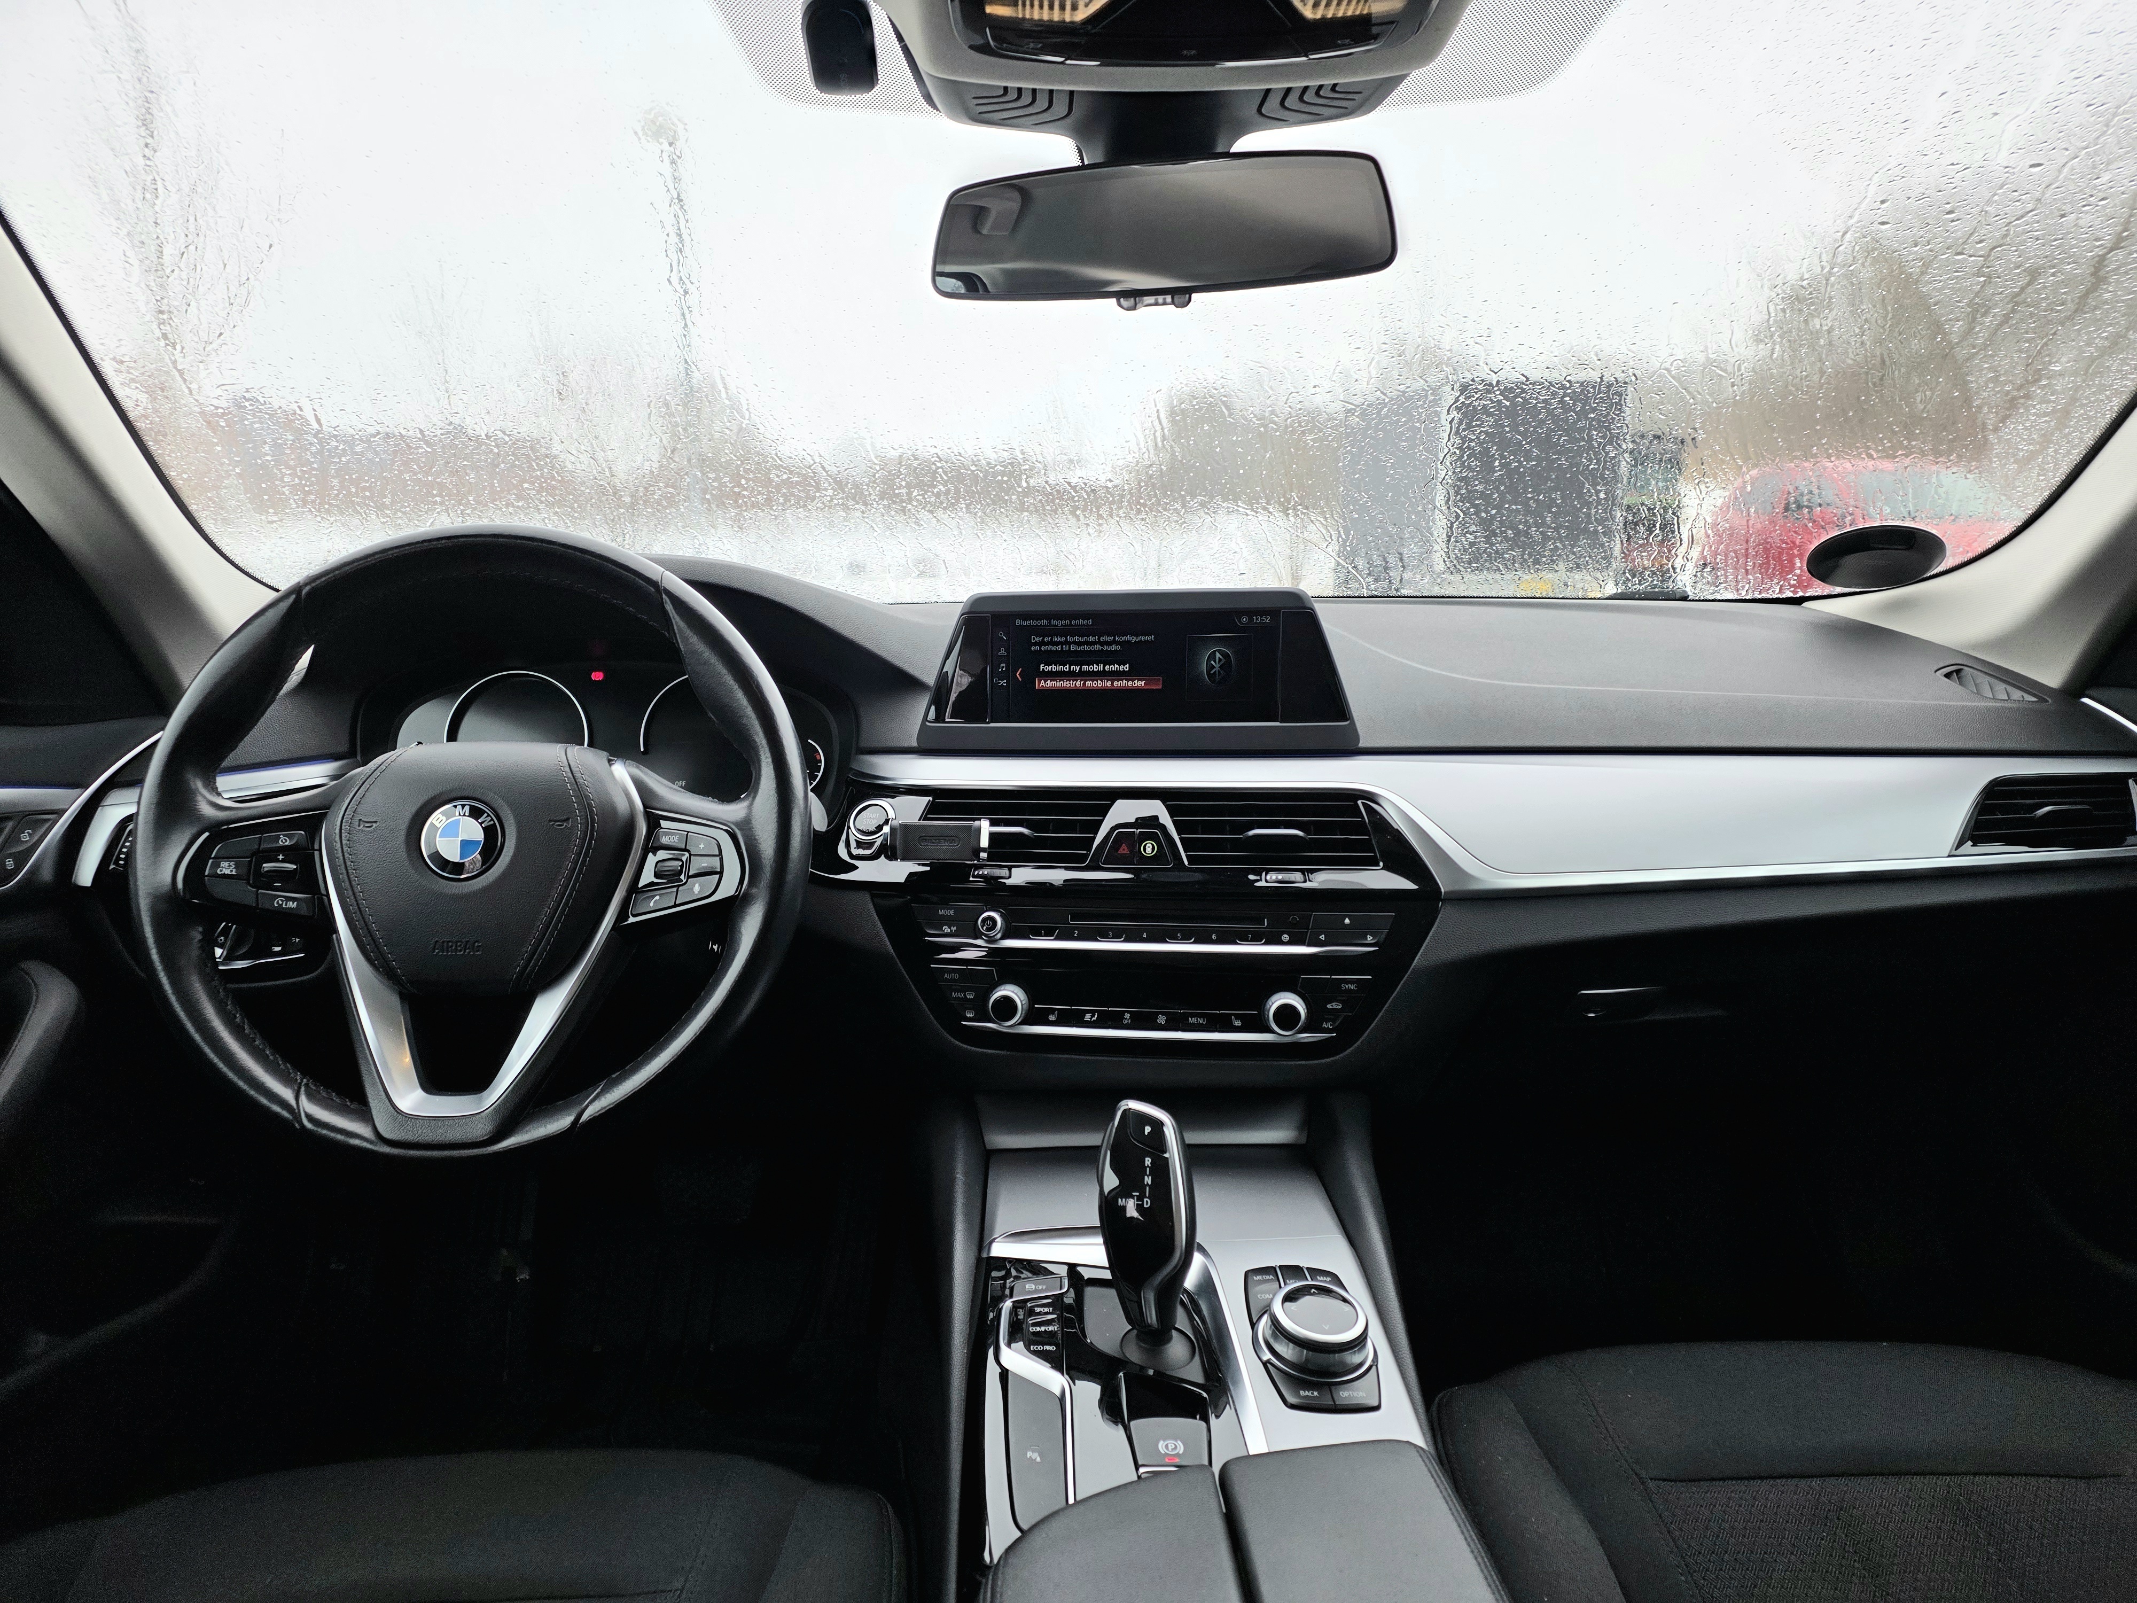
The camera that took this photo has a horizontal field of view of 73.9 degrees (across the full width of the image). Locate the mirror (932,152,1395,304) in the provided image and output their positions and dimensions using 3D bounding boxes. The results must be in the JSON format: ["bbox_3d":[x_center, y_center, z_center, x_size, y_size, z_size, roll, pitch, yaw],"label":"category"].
[{"bbox_3d":[0.052,-0.308,0.765,0.245,0.064,0.040,1,15,14],"label":"mirror"}]

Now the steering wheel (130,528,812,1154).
[{"bbox_3d":[-0.336,0.018,0.830,0.375,0.375,0.085,-1,-15,-4],"label":"steering wheel"}]

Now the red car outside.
[{"bbox_3d":[7.300,-2.271,12.705,1.690,1.480,3.900,0,12,-2],"label":"red car outside"}]

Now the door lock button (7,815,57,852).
[{"bbox_3d":[-0.680,0.021,0.930,0.008,0.020,0.028,0,11,31],"label":"door lock button"}]

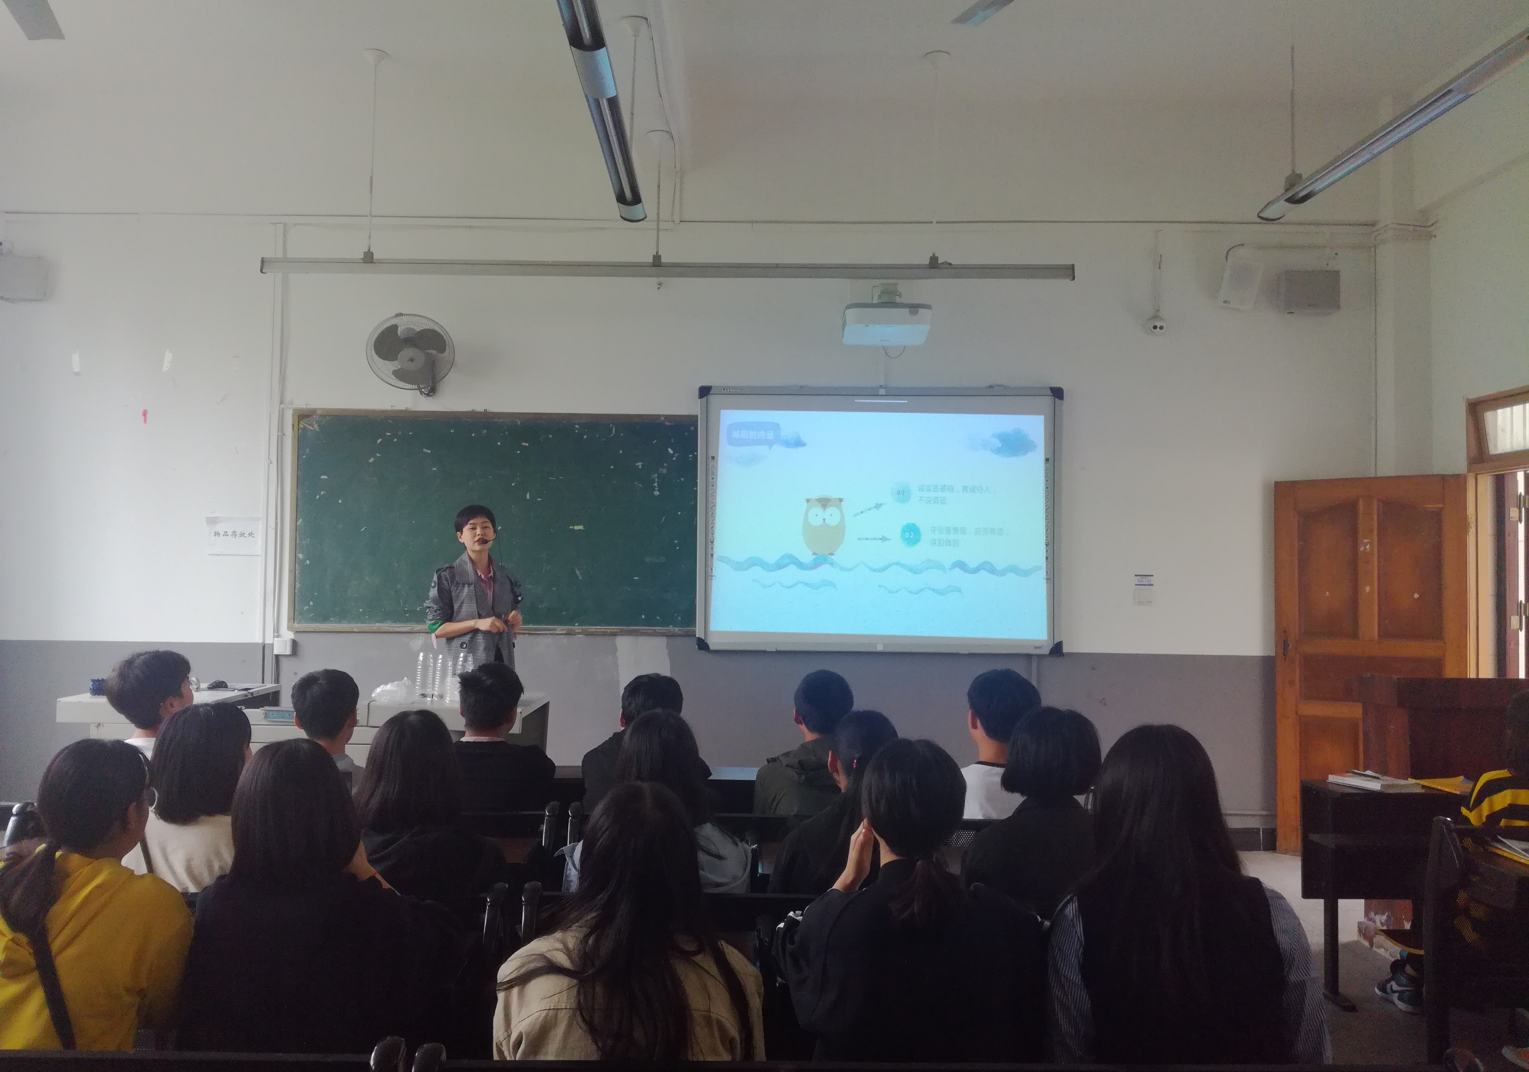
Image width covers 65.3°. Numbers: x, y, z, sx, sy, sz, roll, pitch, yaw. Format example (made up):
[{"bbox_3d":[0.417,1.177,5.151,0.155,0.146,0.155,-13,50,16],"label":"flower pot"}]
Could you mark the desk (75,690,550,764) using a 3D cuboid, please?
[{"bbox_3d":[-2.000,1.109,5.269,2.000,0.800,0.800,0,-2,0],"label":"desk"}]

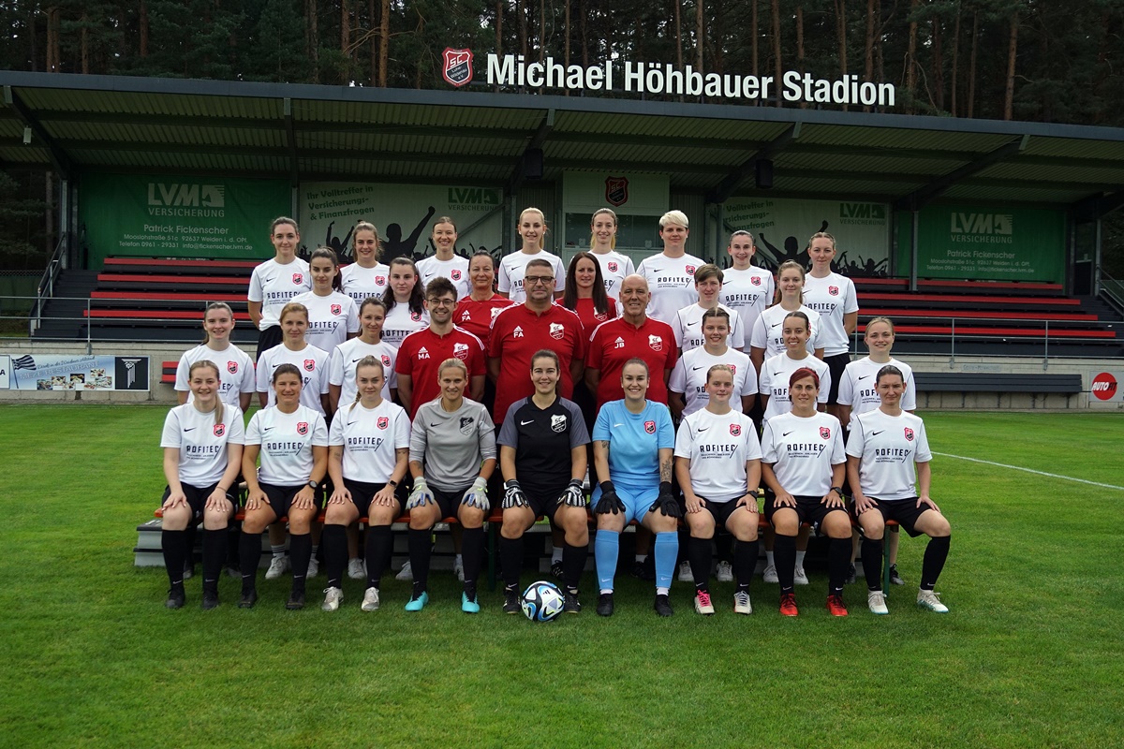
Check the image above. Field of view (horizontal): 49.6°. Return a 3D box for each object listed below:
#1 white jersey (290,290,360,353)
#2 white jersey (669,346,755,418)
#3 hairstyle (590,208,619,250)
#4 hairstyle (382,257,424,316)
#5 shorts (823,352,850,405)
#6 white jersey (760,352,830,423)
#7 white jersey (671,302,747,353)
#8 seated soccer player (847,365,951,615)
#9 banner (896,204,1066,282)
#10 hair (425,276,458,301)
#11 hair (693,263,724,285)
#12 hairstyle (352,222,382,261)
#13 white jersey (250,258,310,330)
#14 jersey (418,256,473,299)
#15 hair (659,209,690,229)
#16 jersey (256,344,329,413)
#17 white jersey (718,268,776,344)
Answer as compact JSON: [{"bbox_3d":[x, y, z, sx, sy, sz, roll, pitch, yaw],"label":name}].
[{"bbox_3d":[-1.533,-0.251,7.860,0.460,0.580,0.270,1,1,-9],"label":"white jersey"},{"bbox_3d":[0.945,0.126,7.626,0.560,0.610,0.280,1,1,2],"label":"white jersey"},{"bbox_3d":[0.286,-0.977,8.170,0.190,0.275,0.230,1,1,2],"label":"hairstyle"},{"bbox_3d":[-1.007,-0.558,7.720,0.250,0.360,0.220,1,2,-6],"label":"hairstyle"},{"bbox_3d":[1.764,0.013,8.224,0.380,0.400,0.260,1,1,6],"label":"shorts"},{"bbox_3d":[1.452,0.102,7.580,0.450,0.510,0.260,1,1,1],"label":"white jersey"},{"bbox_3d":[0.946,-0.178,7.860,0.470,0.570,0.270,1,1,6],"label":"white jersey"},{"bbox_3d":[1.882,0.625,6.932,0.520,1.330,0.700,1,1,-2],"label":"seated soccer player"},{"bbox_3d":[11.731,-3.596,34.000,5.000,2.350,0.050,1,1,-10],"label":"banner"},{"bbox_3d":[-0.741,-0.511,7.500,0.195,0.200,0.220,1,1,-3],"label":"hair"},{"bbox_3d":[0.945,-0.626,7.820,0.190,0.190,0.220,1,1,2],"label":"hair"},{"bbox_3d":[-1.306,-0.886,8.140,0.210,0.280,0.230,1,1,-6],"label":"hairstyle"},{"bbox_3d":[-1.862,-0.531,8.080,0.440,0.510,0.260,1,1,-6],"label":"white jersey"},{"bbox_3d":[-0.783,-0.520,8.106,0.460,0.550,0.260,1,1,-2],"label":"jersey"},{"bbox_3d":[0.760,-1.012,8.200,0.200,0.190,0.220,1,1,2],"label":"hair"},{"bbox_3d":[-1.612,0.065,7.300,0.440,0.500,0.270,1,2,-8],"label":"jersey"},{"bbox_3d":[1.213,-0.442,8.150,0.420,0.570,0.260,1,1,0],"label":"white jersey"}]

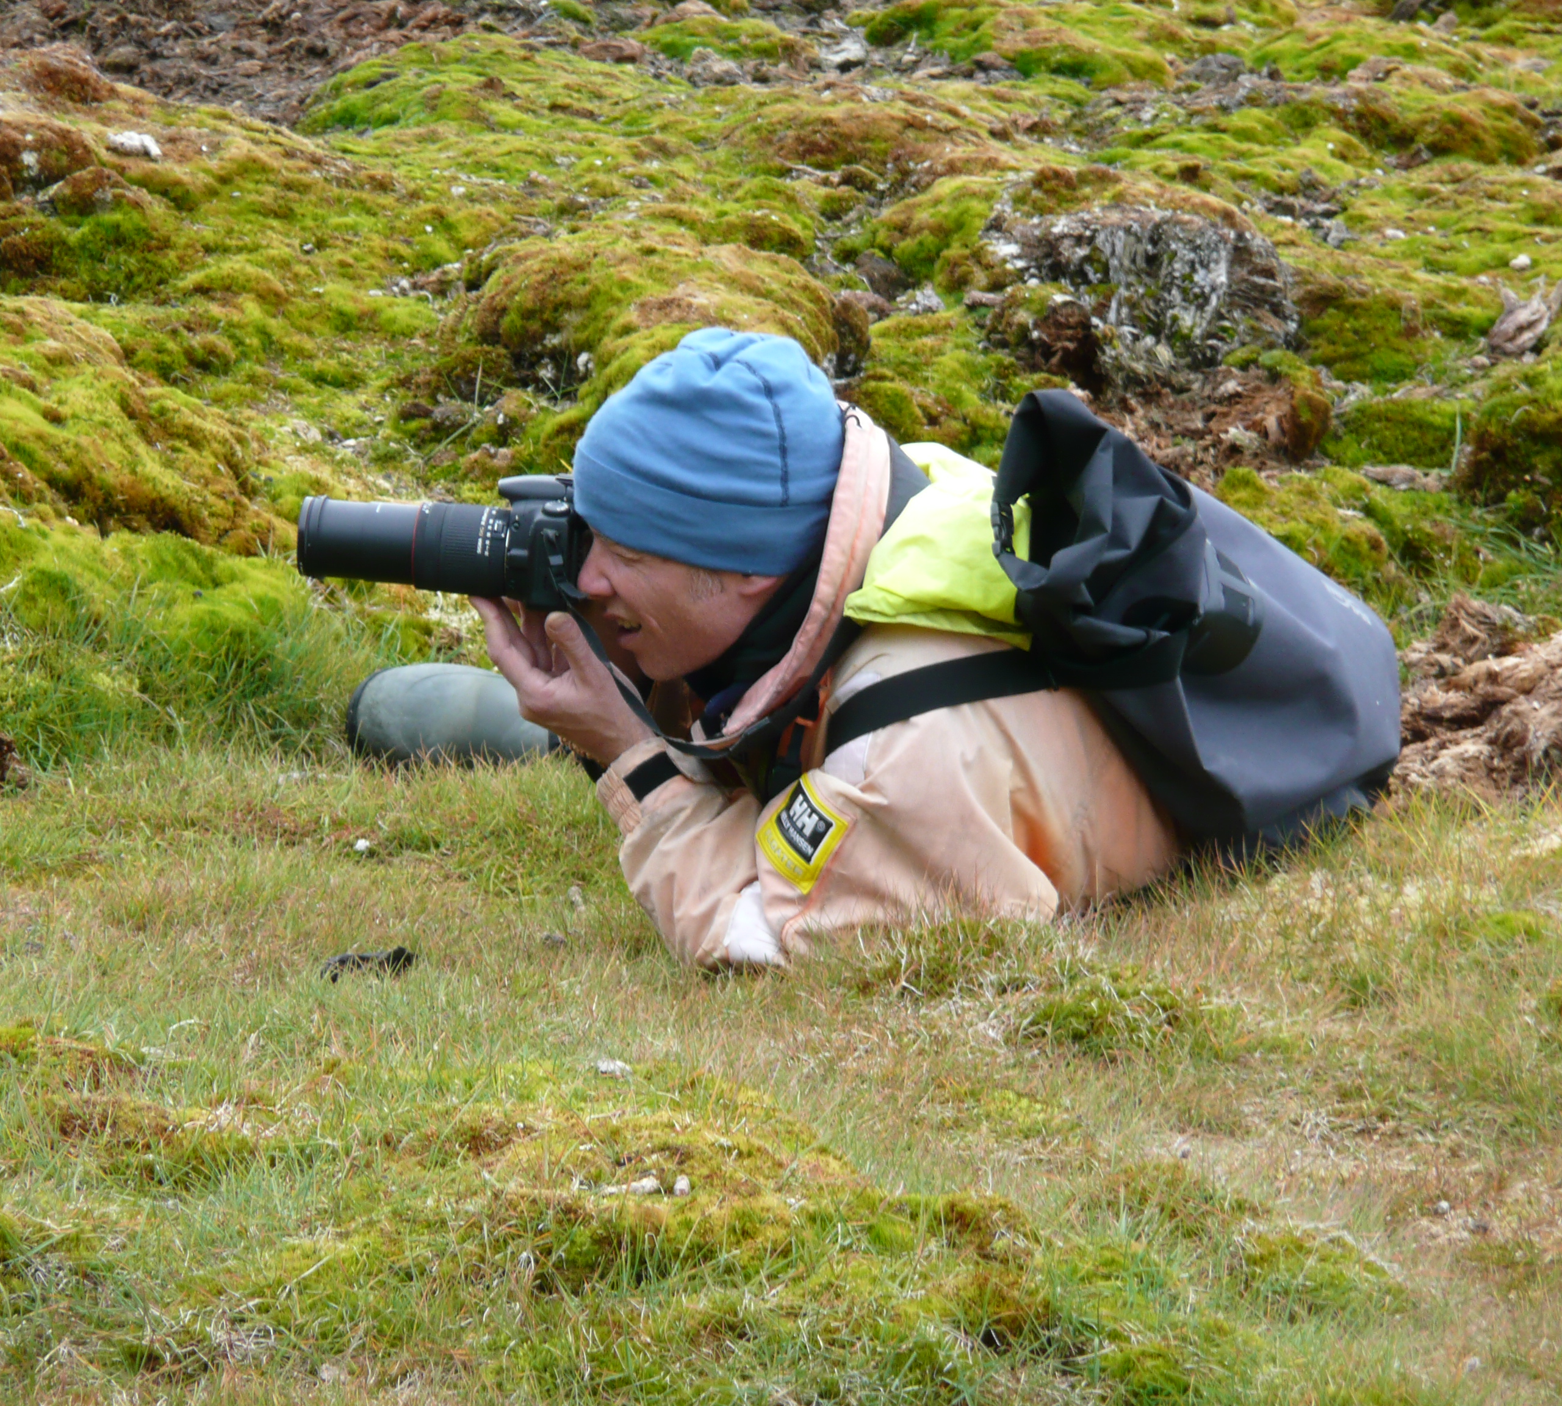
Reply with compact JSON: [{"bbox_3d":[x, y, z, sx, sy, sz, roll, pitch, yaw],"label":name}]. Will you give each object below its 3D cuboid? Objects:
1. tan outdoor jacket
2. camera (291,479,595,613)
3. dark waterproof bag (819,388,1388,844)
[{"bbox_3d":[0.092,0.025,12.630,0.550,0.430,0.520,35,-5,-19],"label":"tan outdoor jacket"},{"bbox_3d":[-0.276,-0.131,12.520,0.245,0.108,0.145,1,7,6],"label":"camera"},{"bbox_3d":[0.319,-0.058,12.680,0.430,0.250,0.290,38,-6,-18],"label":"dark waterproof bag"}]

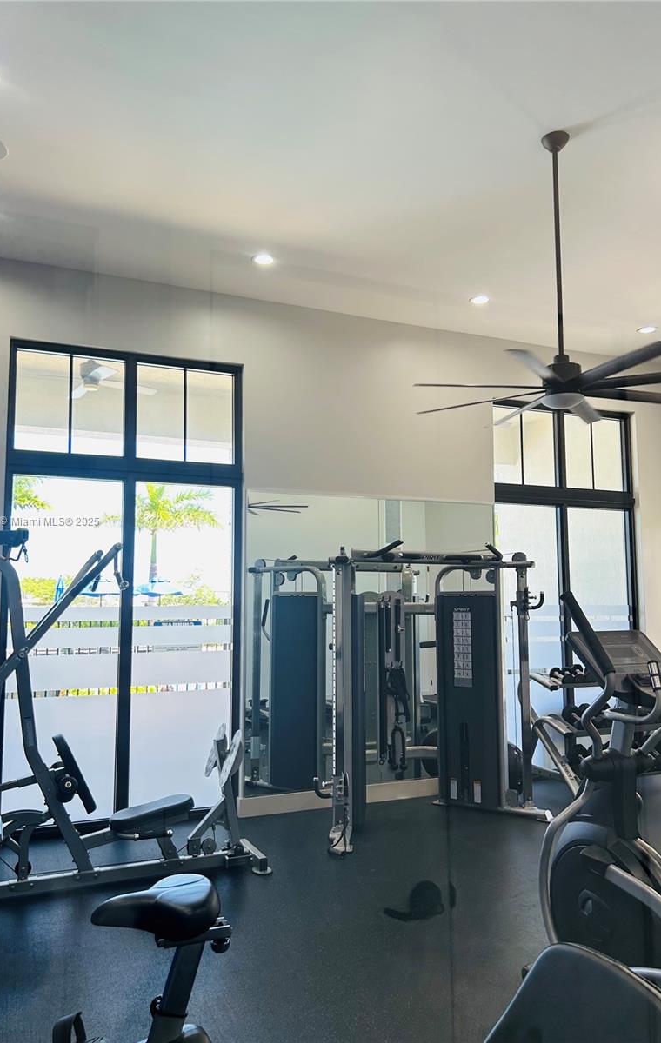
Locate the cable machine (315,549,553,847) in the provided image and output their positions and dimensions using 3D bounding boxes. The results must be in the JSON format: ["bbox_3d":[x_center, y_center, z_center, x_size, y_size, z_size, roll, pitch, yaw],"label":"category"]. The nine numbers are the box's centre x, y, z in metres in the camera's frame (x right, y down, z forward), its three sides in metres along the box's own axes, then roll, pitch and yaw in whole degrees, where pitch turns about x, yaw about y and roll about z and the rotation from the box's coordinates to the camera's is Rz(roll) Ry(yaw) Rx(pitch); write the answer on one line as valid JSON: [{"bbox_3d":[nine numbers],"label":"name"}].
[{"bbox_3d":[0.693,1.260,6.130,1.951,2.109,0.910,2,-6,-23],"label":"cable machine"}]

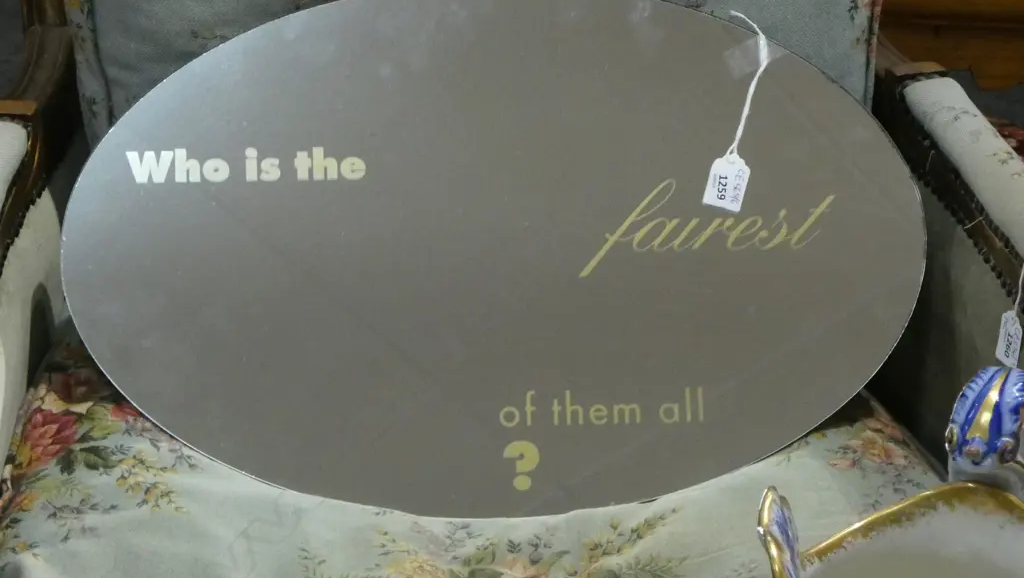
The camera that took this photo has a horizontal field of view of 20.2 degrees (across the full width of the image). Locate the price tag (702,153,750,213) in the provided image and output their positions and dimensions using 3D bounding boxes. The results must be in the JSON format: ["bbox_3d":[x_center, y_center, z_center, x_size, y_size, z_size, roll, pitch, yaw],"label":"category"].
[{"bbox_3d":[0.143,-0.071,1.900,0.024,0.037,0.002,14,-6,2],"label":"price tag"}]

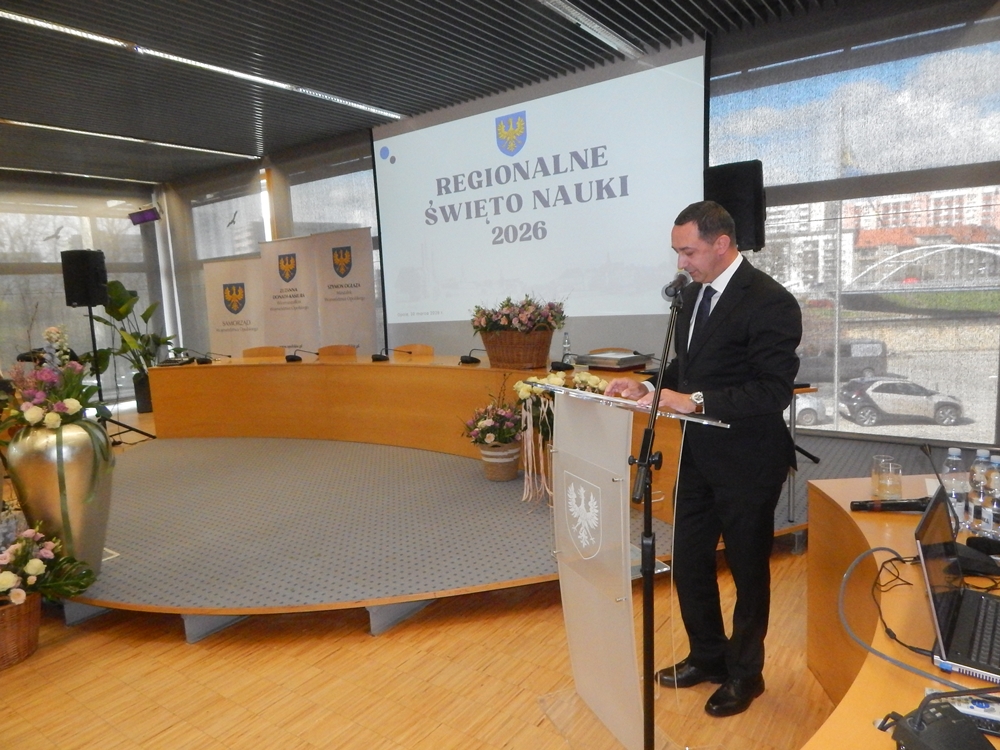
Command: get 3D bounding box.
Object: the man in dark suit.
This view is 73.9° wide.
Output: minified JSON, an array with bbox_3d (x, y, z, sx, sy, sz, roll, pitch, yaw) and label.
[{"bbox_3d":[0.723,0.302,2.297,0.640,1.770,0.560,-5,8,-19],"label":"man in dark suit"}]

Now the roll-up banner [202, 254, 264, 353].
[{"bbox_3d":[-3.366,-0.469,8.632,0.880,2.012,0.200,0,8,20],"label":"roll-up banner"}]

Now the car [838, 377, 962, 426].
[{"bbox_3d":[14.200,0.870,23.600,3.700,1.510,1.740,-1,8,10],"label":"car"}]

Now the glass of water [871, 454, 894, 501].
[{"bbox_3d":[1.326,0.354,2.299,0.078,0.131,0.078,2,9,30],"label":"glass of water"}]

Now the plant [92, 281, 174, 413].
[{"bbox_3d":[-5.103,-0.385,9.236,1.050,1.804,0.950,-7,9,-28],"label":"plant"}]

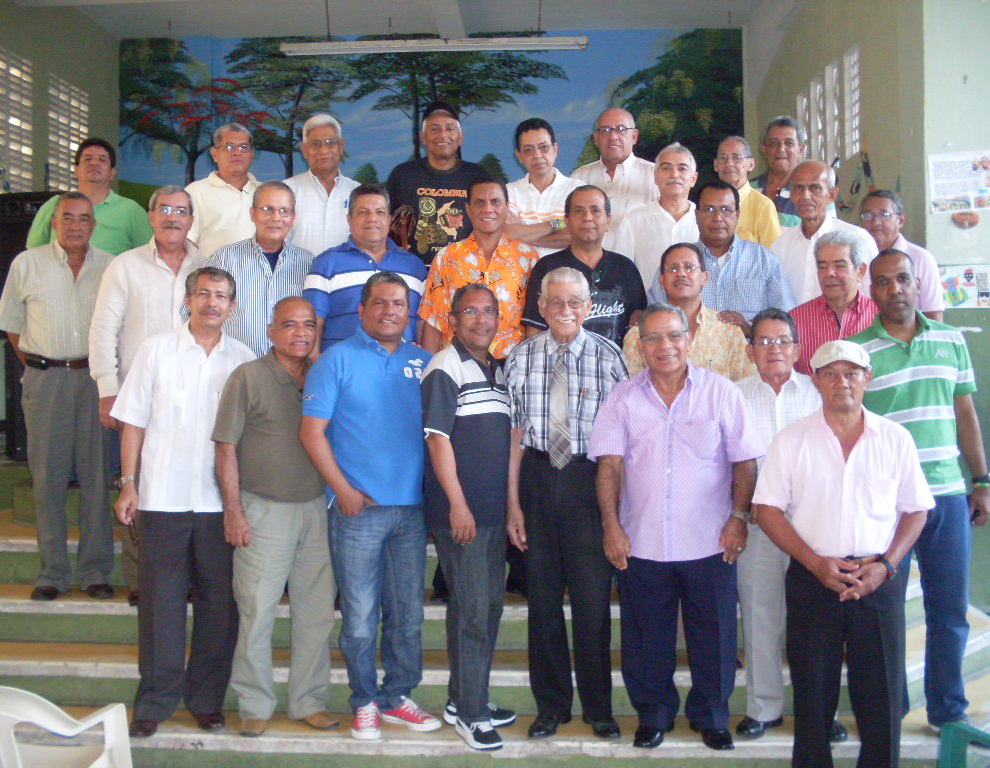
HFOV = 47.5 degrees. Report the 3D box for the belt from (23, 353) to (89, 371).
[{"bbox_3d":[-1.819,-0.095,4.740,0.360,0.055,0.270,-1,1,-16],"label":"belt"}]

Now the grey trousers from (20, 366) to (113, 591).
[{"bbox_3d":[-1.799,0.393,4.720,0.380,0.930,0.270,0,2,-18],"label":"grey trousers"}]

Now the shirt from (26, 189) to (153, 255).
[{"bbox_3d":[-1.905,-0.590,5.280,0.590,0.660,0.300,-1,1,-14],"label":"shirt"}]

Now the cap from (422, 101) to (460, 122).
[{"bbox_3d":[-0.251,-1.256,5.180,0.175,0.120,0.250,0,2,-3],"label":"cap"}]

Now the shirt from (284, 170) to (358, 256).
[{"bbox_3d":[-0.789,-0.636,5.200,0.470,0.680,0.270,0,1,-8],"label":"shirt"}]

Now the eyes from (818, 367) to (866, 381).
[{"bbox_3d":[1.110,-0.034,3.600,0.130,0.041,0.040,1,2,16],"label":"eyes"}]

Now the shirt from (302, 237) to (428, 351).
[{"bbox_3d":[-0.544,-0.262,4.720,0.530,0.720,0.300,0,1,-14],"label":"shirt"}]

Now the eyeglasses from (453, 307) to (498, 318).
[{"bbox_3d":[-0.076,-0.253,3.970,0.140,0.043,0.140,0,1,-17],"label":"eyeglasses"}]

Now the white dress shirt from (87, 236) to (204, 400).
[{"bbox_3d":[-1.444,-0.253,4.780,0.560,0.700,0.310,-1,1,-22],"label":"white dress shirt"}]

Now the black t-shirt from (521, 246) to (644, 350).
[{"bbox_3d":[0.380,-0.233,4.720,0.520,0.660,0.290,-1,1,-3],"label":"black t-shirt"}]

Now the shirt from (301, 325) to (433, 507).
[{"bbox_3d":[-0.463,0.117,4.180,0.530,0.680,0.310,-1,1,-14],"label":"shirt"}]

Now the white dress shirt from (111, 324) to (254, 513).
[{"bbox_3d":[-1.125,0.126,4.100,0.530,0.690,0.290,0,2,-23],"label":"white dress shirt"}]

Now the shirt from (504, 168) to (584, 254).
[{"bbox_3d":[0.237,-0.693,5.280,0.480,0.640,0.280,-1,1,-2],"label":"shirt"}]

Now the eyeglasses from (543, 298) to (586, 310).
[{"bbox_3d":[0.255,-0.287,4.060,0.145,0.043,0.130,0,2,0],"label":"eyeglasses"}]

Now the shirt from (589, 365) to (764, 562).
[{"bbox_3d":[0.660,0.289,4.090,0.600,0.700,0.320,0,2,7],"label":"shirt"}]

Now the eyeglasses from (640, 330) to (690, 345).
[{"bbox_3d":[0.606,-0.166,4.020,0.147,0.046,0.145,-5,1,7],"label":"eyeglasses"}]

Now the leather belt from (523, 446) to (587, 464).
[{"bbox_3d":[0.242,0.261,4.160,0.320,0.045,0.240,-1,1,-1],"label":"leather belt"}]

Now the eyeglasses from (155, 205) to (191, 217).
[{"bbox_3d":[-1.334,-0.718,4.650,0.140,0.043,0.140,0,1,-15],"label":"eyeglasses"}]

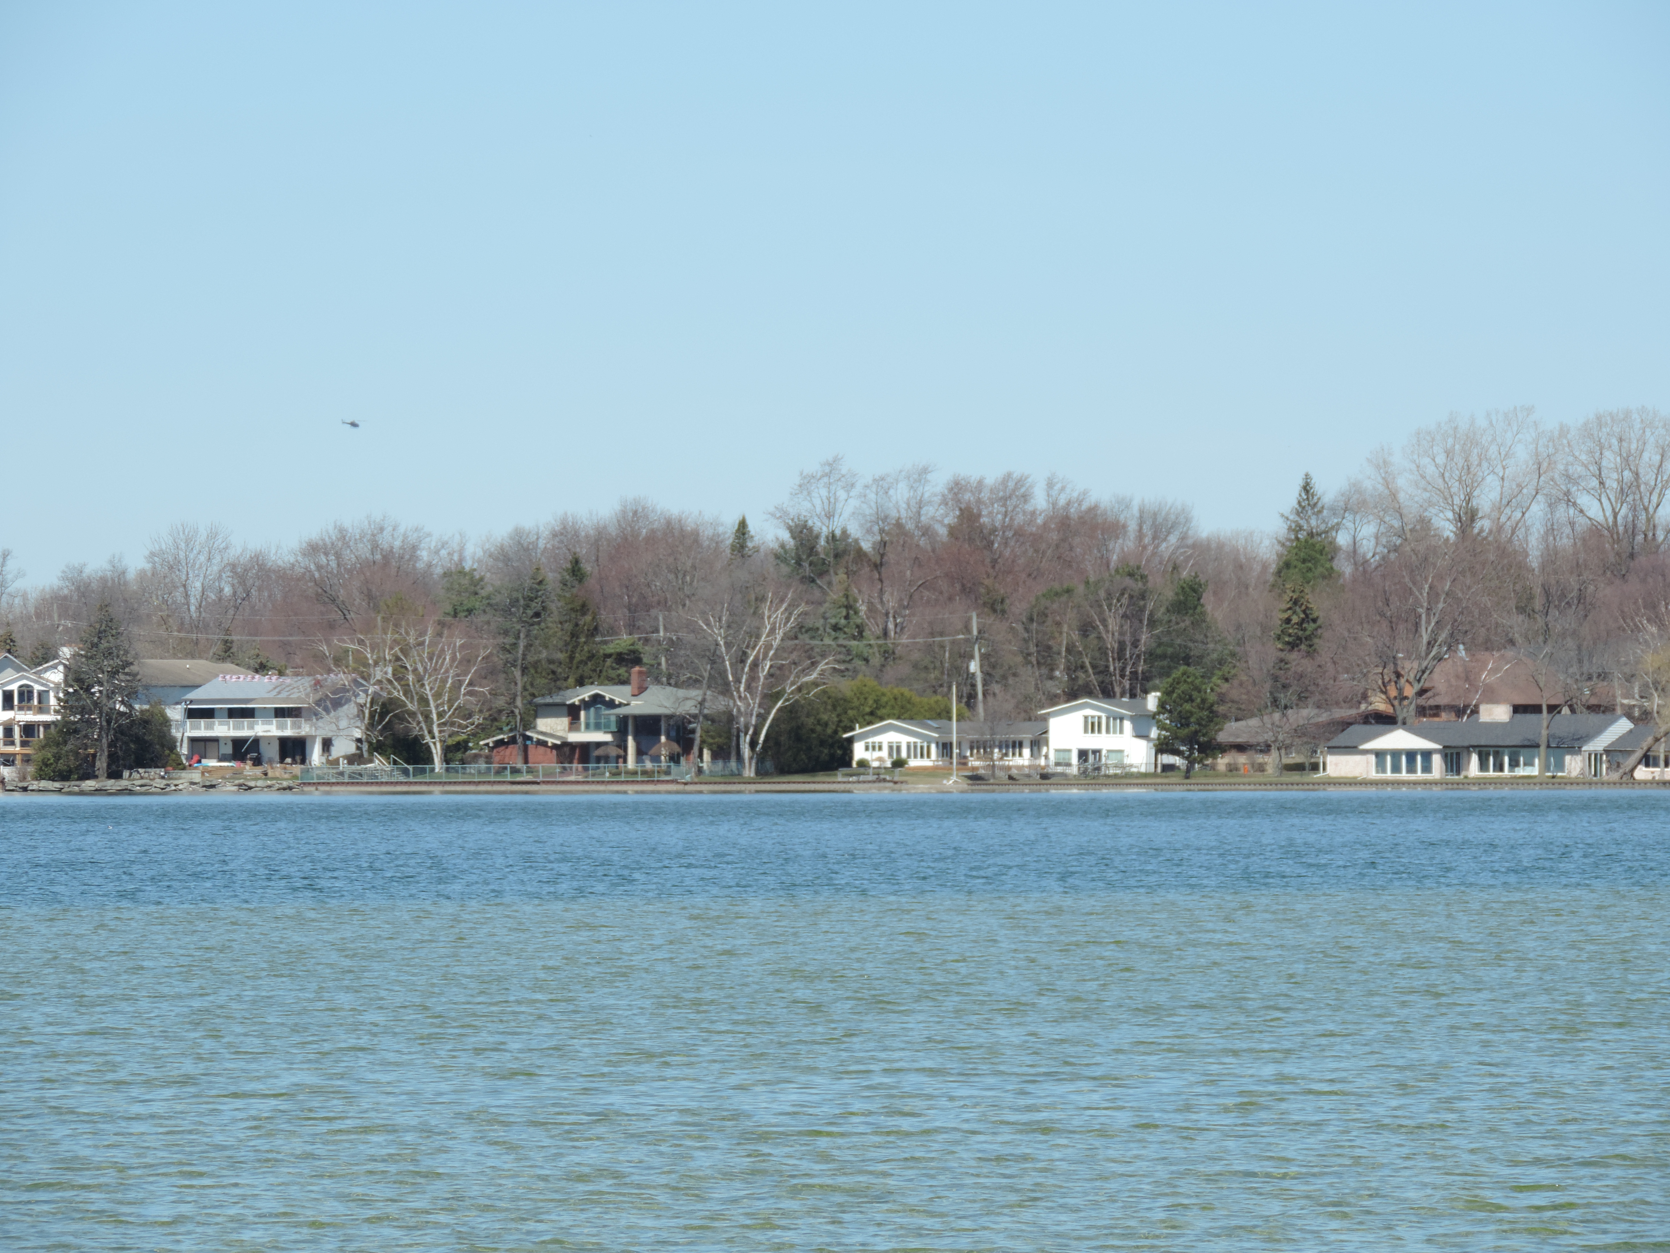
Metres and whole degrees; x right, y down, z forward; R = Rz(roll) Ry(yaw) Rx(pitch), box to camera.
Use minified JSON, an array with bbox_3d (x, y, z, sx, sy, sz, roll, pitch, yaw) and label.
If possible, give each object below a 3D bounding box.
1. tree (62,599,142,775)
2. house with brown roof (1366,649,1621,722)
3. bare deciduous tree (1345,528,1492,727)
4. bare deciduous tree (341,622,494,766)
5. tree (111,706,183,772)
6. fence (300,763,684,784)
[{"bbox_3d":[-58.965,5.184,1065.000,6.389,14.244,6.389,0,-1,0],"label":"tree"},{"bbox_3d":[55.522,6.322,1118.000,21.439,8.796,14.000,0,-1,18],"label":"house with brown roof"},{"bbox_3d":[48.158,1.836,1098.000,12.418,19.760,12.418,0,-1,0],"label":"bare deciduous tree"},{"bbox_3d":[-33.935,5.472,1070.000,12.206,12.311,11.000,0,-1,0],"label":"bare deciduous tree"},{"bbox_3d":[-56.952,9.339,1101.000,5.900,5.790,4.800,0,-1,0],"label":"tree"},{"bbox_3d":[-27.155,11.701,1060.000,31.064,1.512,0.200,0,-1,8],"label":"fence"}]

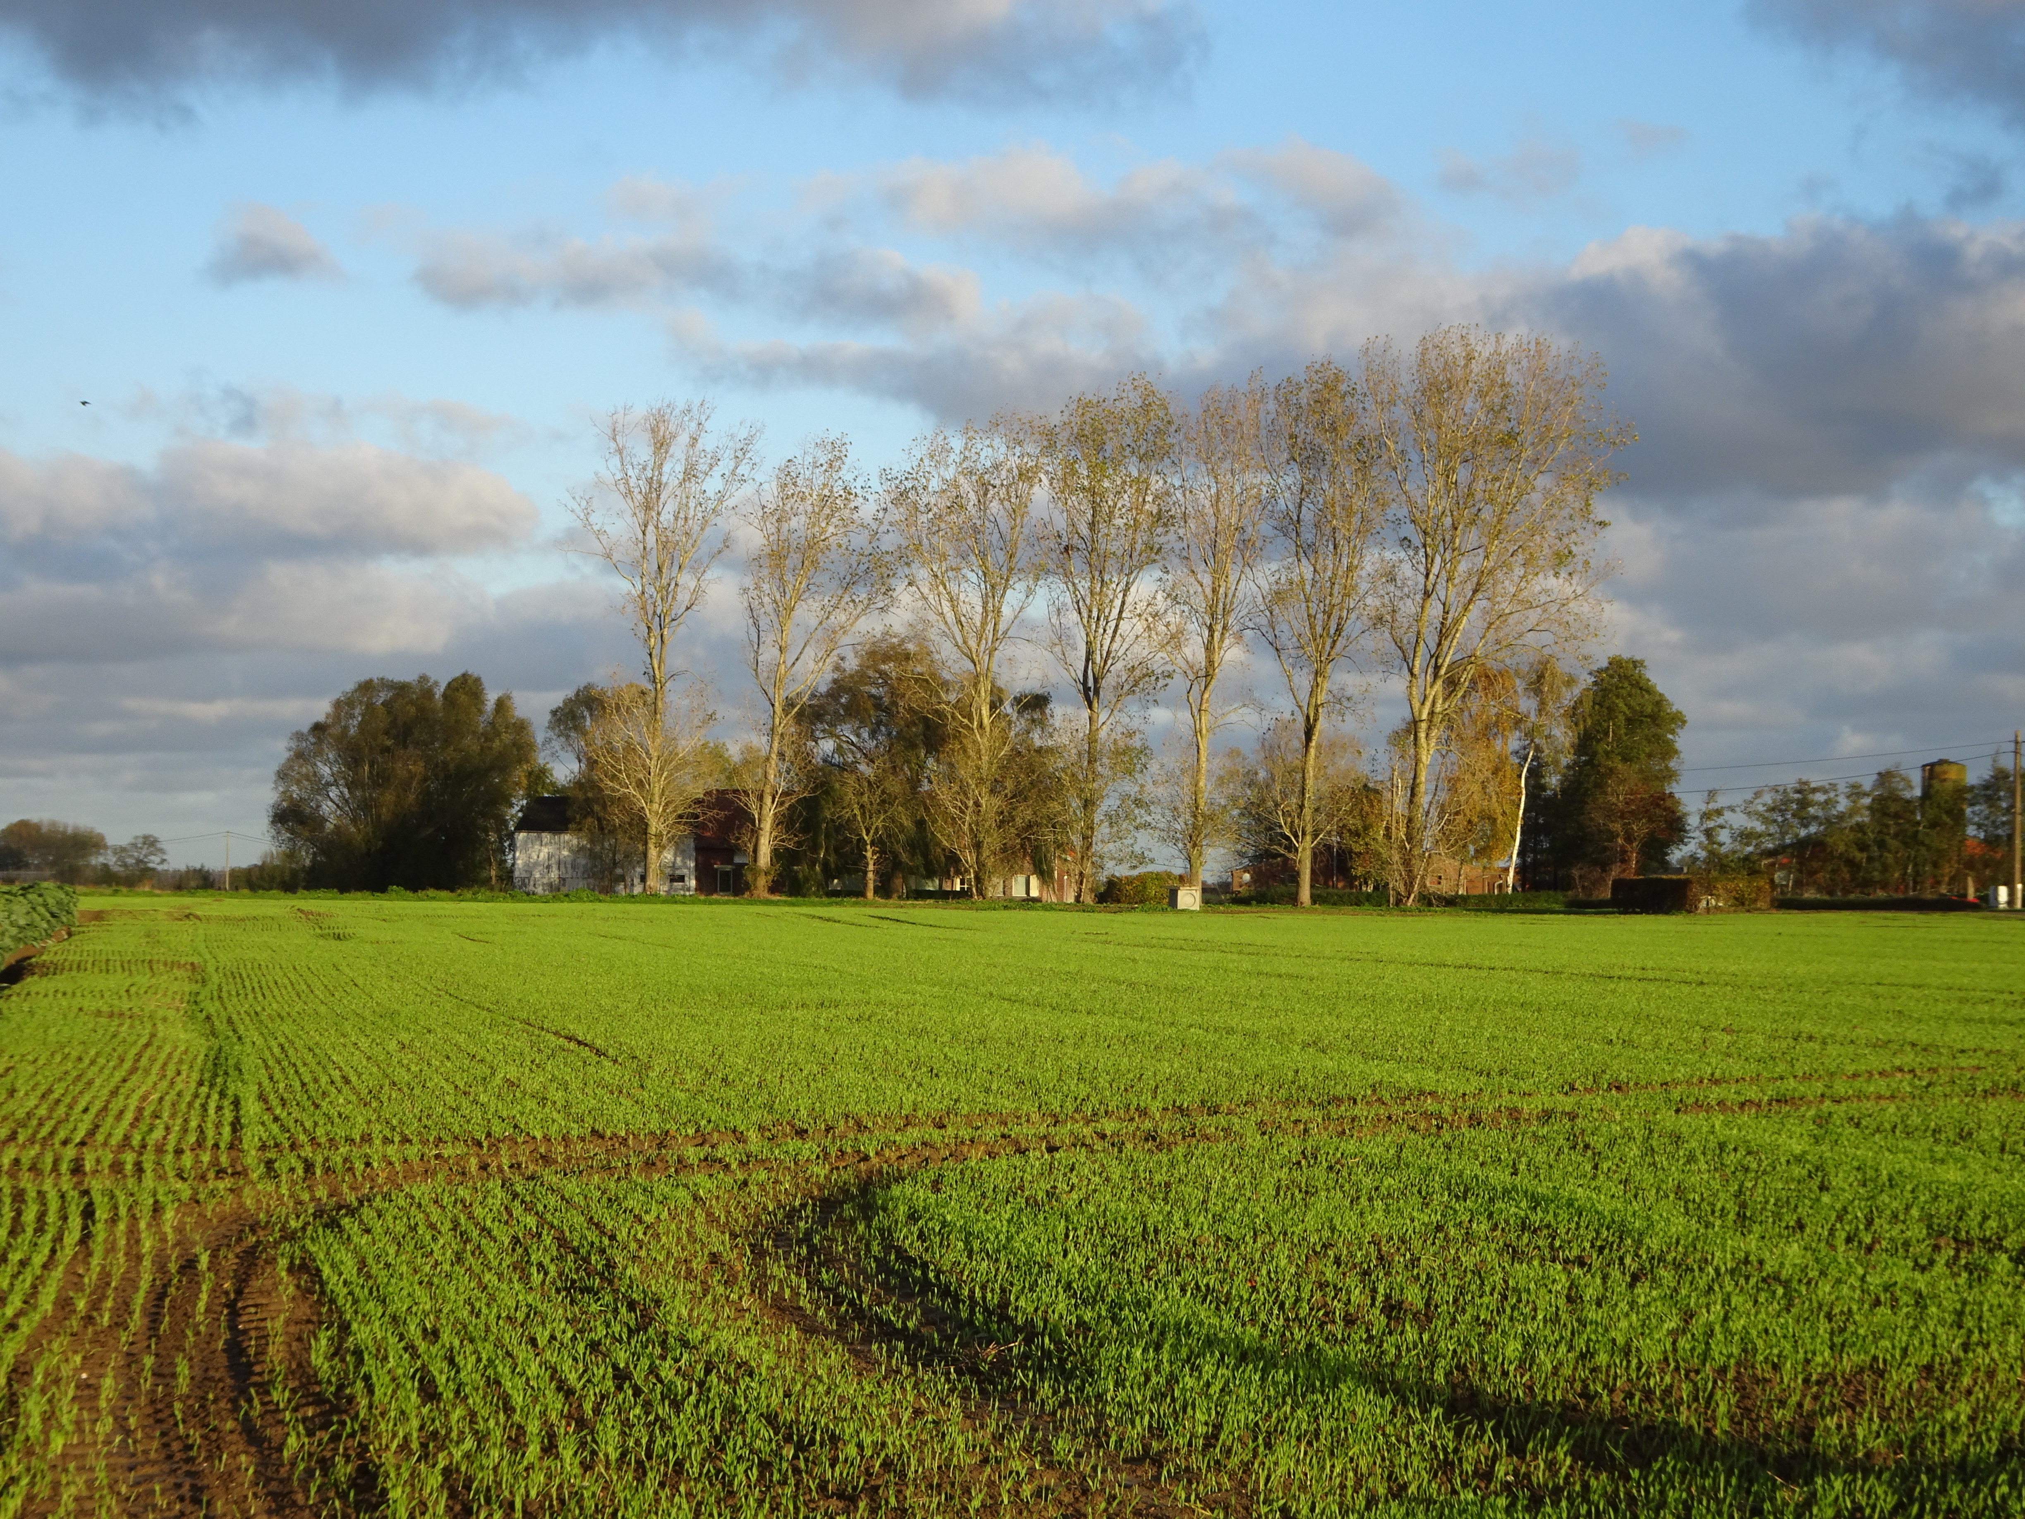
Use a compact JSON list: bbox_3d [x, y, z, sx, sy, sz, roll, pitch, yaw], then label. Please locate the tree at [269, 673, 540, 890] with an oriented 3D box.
[{"bbox_3d":[-35.724,1.442,258.000,15.908,13.024,13.500,0,-1,0],"label":"tree"}]

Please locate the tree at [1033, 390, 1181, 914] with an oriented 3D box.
[{"bbox_3d":[5.106,-6.555,240.000,7.875,28.861,8.300,0,-1,0],"label":"tree"}]

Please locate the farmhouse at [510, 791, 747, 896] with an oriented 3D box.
[{"bbox_3d":[-22.910,5.054,262.000,14.171,6.235,8.500,0,-1,0],"label":"farmhouse"}]

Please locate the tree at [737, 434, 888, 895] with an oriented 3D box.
[{"bbox_3d":[-10.949,-5.105,241.000,8.255,25.505,8.500,0,-1,0],"label":"tree"}]

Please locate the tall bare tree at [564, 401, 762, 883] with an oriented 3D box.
[{"bbox_3d":[-19.197,-6.108,242.000,10.559,27.313,9.500,0,-1,0],"label":"tall bare tree"}]

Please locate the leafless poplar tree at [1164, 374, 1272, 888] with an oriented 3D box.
[{"bbox_3d":[11.160,-6.506,239.000,5.860,28.956,7.000,0,-1,0],"label":"leafless poplar tree"}]

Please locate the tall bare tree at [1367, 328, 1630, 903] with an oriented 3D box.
[{"bbox_3d":[26.389,-7.681,238.000,14.246,31.410,12.500,0,-1,0],"label":"tall bare tree"}]

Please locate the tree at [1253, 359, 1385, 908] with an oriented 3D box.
[{"bbox_3d":[16.719,-6.894,239.000,7.153,29.904,8.000,0,-1,0],"label":"tree"}]

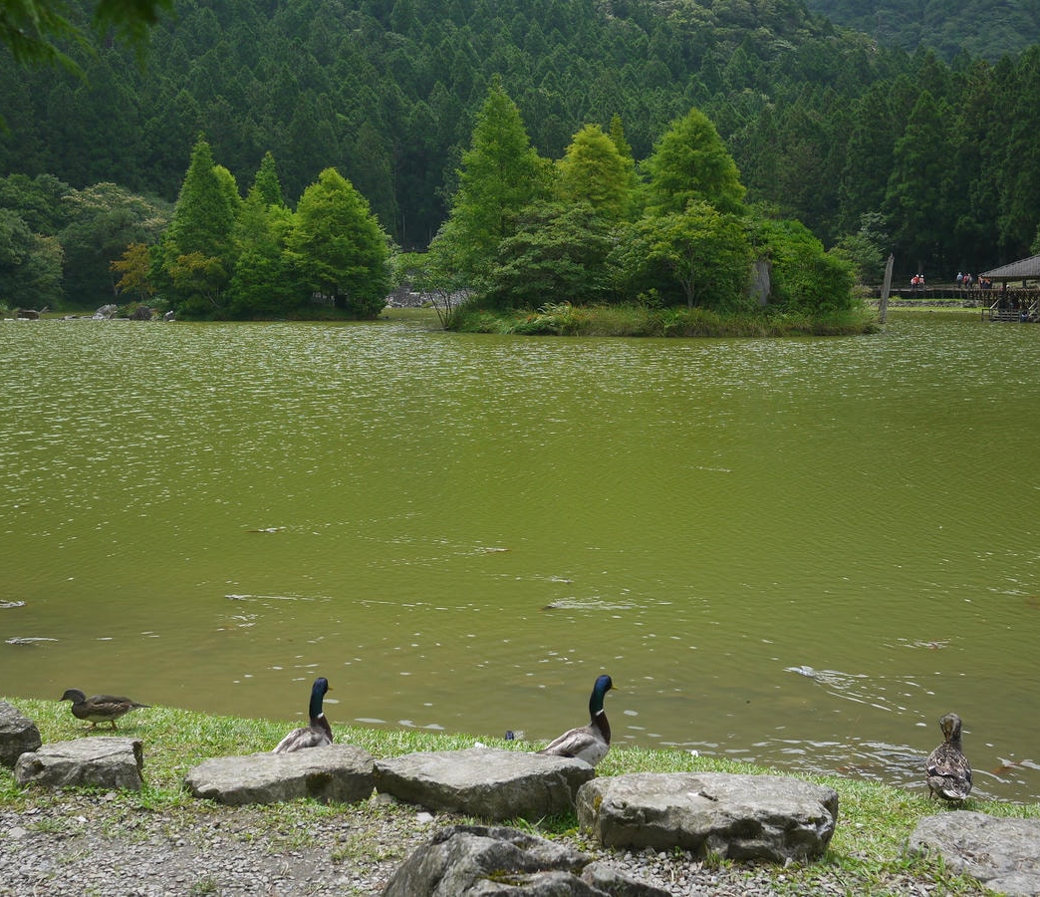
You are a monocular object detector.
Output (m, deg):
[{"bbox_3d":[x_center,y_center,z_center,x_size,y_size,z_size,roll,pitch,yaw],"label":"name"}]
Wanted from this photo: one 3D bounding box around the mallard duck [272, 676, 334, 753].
[{"bbox_3d":[-0.851,1.100,5.400,0.170,0.390,0.420,4,7,30],"label":"mallard duck"}]

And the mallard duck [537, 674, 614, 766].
[{"bbox_3d":[0.197,1.080,5.300,0.170,0.390,0.430,6,8,42],"label":"mallard duck"}]

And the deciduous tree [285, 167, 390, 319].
[{"bbox_3d":[-15.881,-17.785,120.000,8.800,13.200,8.600,0,6,0],"label":"deciduous tree"}]

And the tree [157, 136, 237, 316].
[{"bbox_3d":[-28.375,-19.665,122.000,7.000,15.800,6.800,0,6,0],"label":"tree"}]

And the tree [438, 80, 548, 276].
[{"bbox_3d":[-1.322,-14.148,78.000,6.500,13.400,6.300,0,6,0],"label":"tree"}]

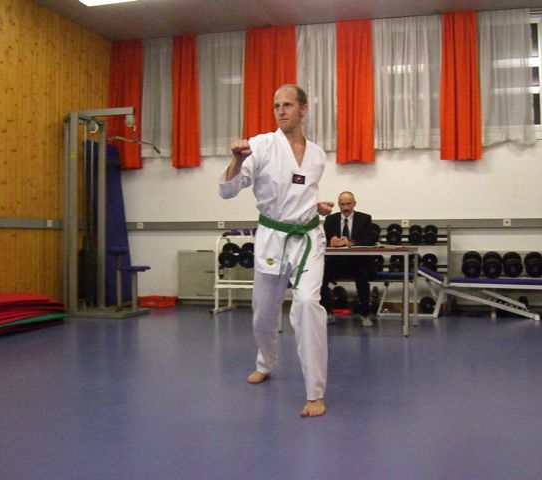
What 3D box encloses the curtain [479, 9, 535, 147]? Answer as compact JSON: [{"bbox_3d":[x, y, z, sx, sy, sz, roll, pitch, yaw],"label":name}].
[{"bbox_3d":[2.570,-1.762,7.644,0.580,1.488,0.130,0,0,13],"label":"curtain"}]

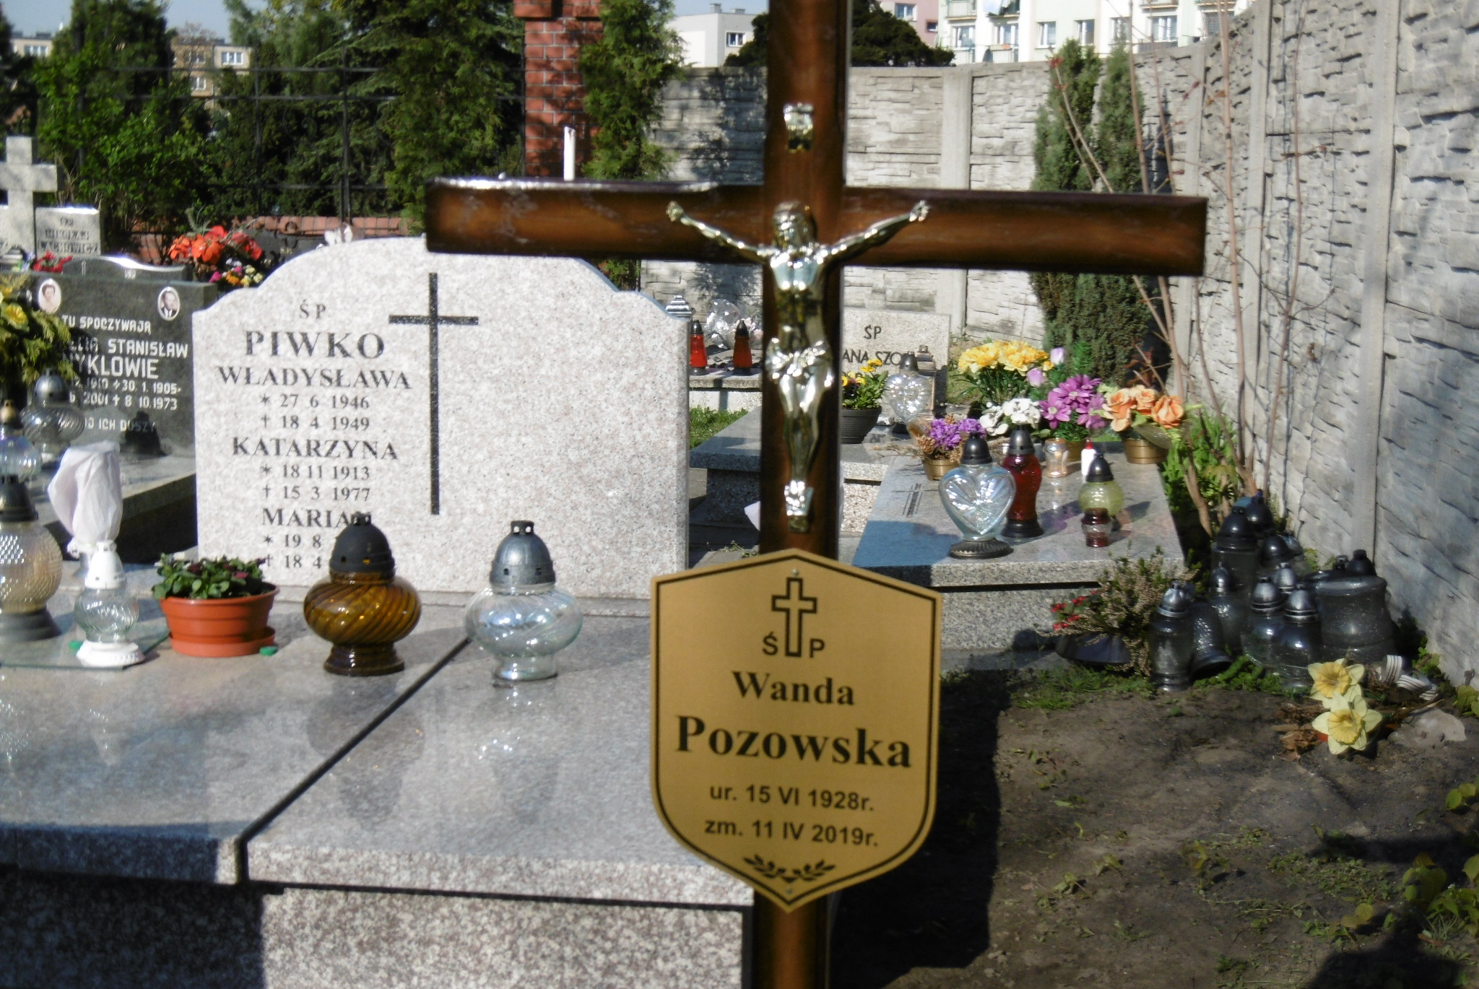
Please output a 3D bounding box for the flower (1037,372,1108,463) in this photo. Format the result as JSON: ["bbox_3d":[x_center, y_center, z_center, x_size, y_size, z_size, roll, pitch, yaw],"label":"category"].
[{"bbox_3d":[1.021,-0.239,7.739,0.214,0.264,0.204,1,8,7],"label":"flower"}]

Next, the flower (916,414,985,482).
[{"bbox_3d":[0.567,-0.129,6.780,0.180,0.165,0.170,1,8,0],"label":"flower"}]

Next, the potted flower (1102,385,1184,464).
[{"bbox_3d":[1.074,-0.189,6.705,0.218,0.198,0.185,2,9,9],"label":"potted flower"}]

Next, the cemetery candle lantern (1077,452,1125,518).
[{"bbox_3d":[0.856,-0.012,5.938,0.106,0.165,0.106,2,8,8],"label":"cemetery candle lantern"}]

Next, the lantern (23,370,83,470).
[{"bbox_3d":[-1.811,-0.202,6.633,0.164,0.239,0.164,-2,9,-15],"label":"lantern"}]

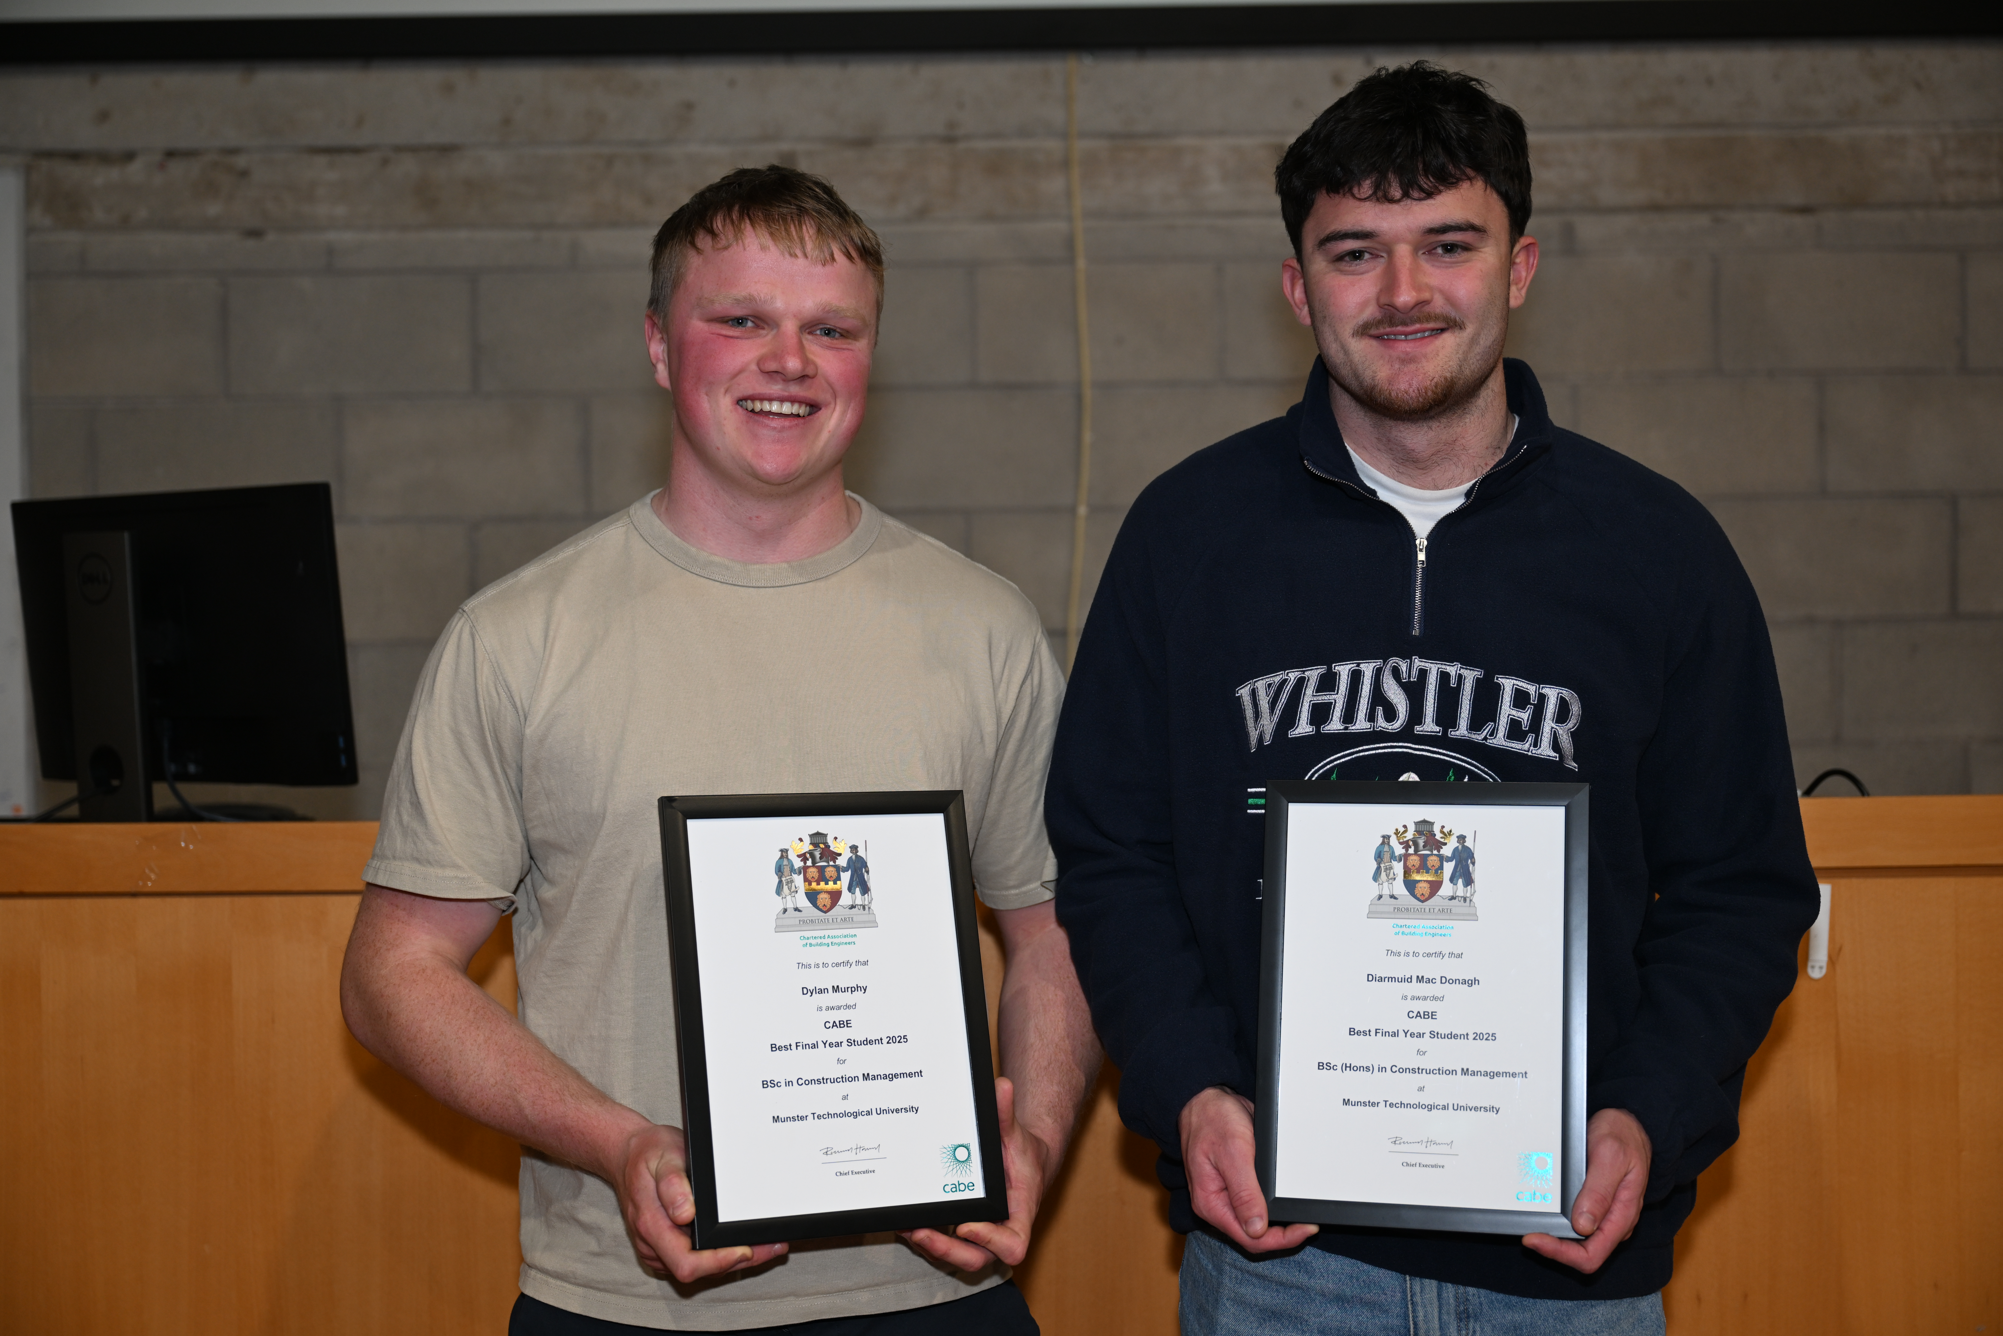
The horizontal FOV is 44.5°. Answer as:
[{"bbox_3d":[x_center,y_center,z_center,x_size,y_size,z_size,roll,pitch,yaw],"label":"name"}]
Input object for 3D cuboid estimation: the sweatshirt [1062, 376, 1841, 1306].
[{"bbox_3d":[0.338,0.117,1.915,0.600,0.720,0.310,-1,1,12],"label":"sweatshirt"}]

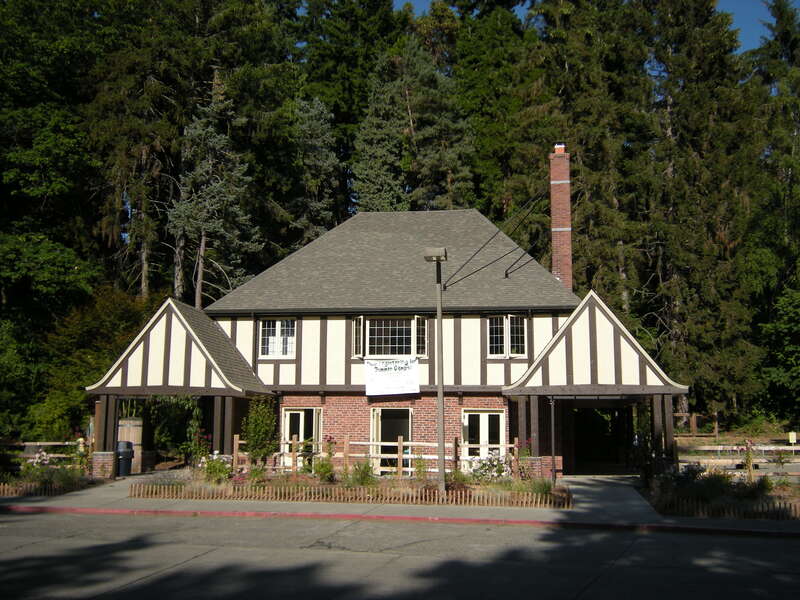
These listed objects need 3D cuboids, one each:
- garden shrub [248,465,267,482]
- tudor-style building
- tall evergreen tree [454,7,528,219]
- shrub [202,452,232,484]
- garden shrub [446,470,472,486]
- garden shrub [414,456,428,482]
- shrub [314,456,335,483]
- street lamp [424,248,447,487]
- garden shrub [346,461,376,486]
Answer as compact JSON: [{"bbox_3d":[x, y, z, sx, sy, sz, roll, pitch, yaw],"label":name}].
[{"bbox_3d":[-3.950,4.808,24.339,0.518,0.490,0.492,-1,-9,9],"label":"garden shrub"},{"bbox_3d":[0.025,0.390,29.737,16.950,10.810,10.454,-1,-9,9],"label":"tudor-style building"},{"bbox_3d":[5.004,-4.219,46.985,6.000,24.498,6.000,-1,-9,9],"label":"tall evergreen tree"},{"bbox_3d":[-4.927,4.547,23.706,0.848,0.848,0.805,-1,-9,9],"label":"shrub"},{"bbox_3d":[1.527,4.583,22.551,0.669,0.403,0.636,-1,-9,9],"label":"garden shrub"},{"bbox_3d":[0.598,4.691,24.453,0.393,0.657,0.374,-1,-9,9],"label":"garden shrub"},{"bbox_3d":[-2.069,4.643,24.060,0.562,0.700,0.534,-1,-9,9],"label":"shrub"},{"bbox_3d":[0.841,1.640,20.726,0.560,5.904,0.520,-1,-9,9],"label":"street lamp"},{"bbox_3d":[-1.008,4.537,22.968,0.800,0.668,0.760,-1,-9,9],"label":"garden shrub"}]

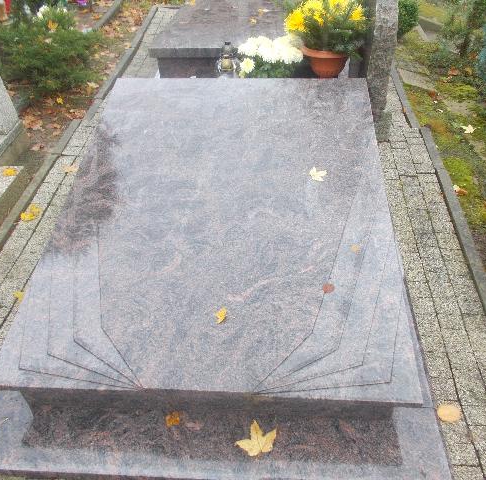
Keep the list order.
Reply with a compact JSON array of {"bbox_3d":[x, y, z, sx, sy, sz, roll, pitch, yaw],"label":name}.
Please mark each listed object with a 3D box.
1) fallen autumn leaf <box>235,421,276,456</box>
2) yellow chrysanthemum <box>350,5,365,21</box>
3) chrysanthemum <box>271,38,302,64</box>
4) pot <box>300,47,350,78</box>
[{"bbox_3d":[0.042,0.600,1.465,0.134,0.015,0.111,-8,43,-6],"label":"fallen autumn leaf"},{"bbox_3d":[0.557,-1.107,2.339,0.080,0.075,0.080,1,43,4],"label":"yellow chrysanthemum"},{"bbox_3d":[0.229,-0.968,2.468,0.160,0.120,0.150,1,43,4],"label":"chrysanthemum"},{"bbox_3d":[0.428,-0.911,2.531,0.250,0.170,0.250,1,43,4],"label":"pot"}]

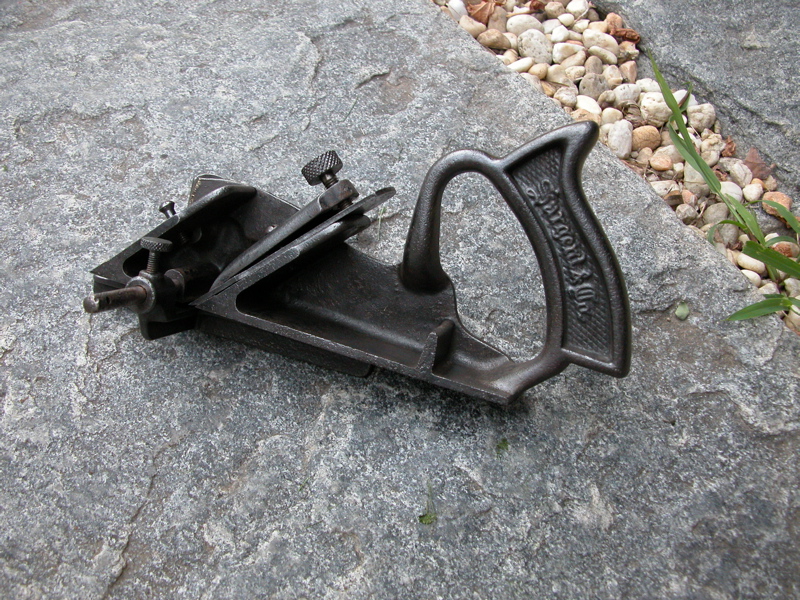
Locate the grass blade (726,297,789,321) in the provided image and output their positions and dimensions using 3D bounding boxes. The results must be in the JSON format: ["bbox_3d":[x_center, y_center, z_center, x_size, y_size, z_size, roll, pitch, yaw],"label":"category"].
[{"bbox_3d":[0.178,0.004,0.402,0.034,0.008,0.009,-10,47,-9],"label":"grass blade"}]

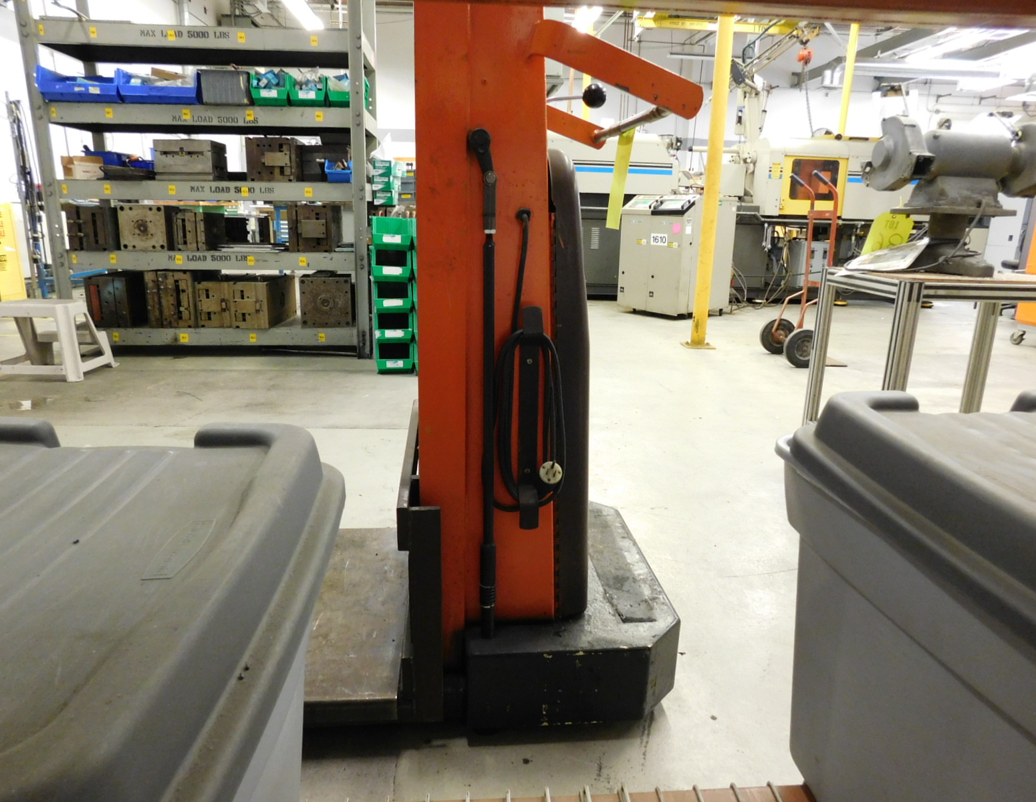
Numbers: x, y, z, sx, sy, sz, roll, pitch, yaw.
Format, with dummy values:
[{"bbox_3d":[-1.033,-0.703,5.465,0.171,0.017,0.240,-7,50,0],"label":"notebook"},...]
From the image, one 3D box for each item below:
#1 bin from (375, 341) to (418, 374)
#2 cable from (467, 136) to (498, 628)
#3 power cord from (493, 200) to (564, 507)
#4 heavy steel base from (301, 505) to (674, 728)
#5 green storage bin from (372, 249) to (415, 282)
[{"bbox_3d":[-0.722,-0.284,4.210,0.213,0.178,0.370,-1,15,-8],"label":"bin"},{"bbox_3d":[-0.057,0.012,1.173,0.050,0.868,0.050,0,15,-6],"label":"cable"},{"bbox_3d":[0.022,-0.049,1.169,0.118,0.513,0.055,0,15,-6],"label":"power cord"},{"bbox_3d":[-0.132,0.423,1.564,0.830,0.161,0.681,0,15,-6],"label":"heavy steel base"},{"bbox_3d":[-0.717,-0.787,4.072,0.213,0.178,0.370,-1,15,-8],"label":"green storage bin"}]

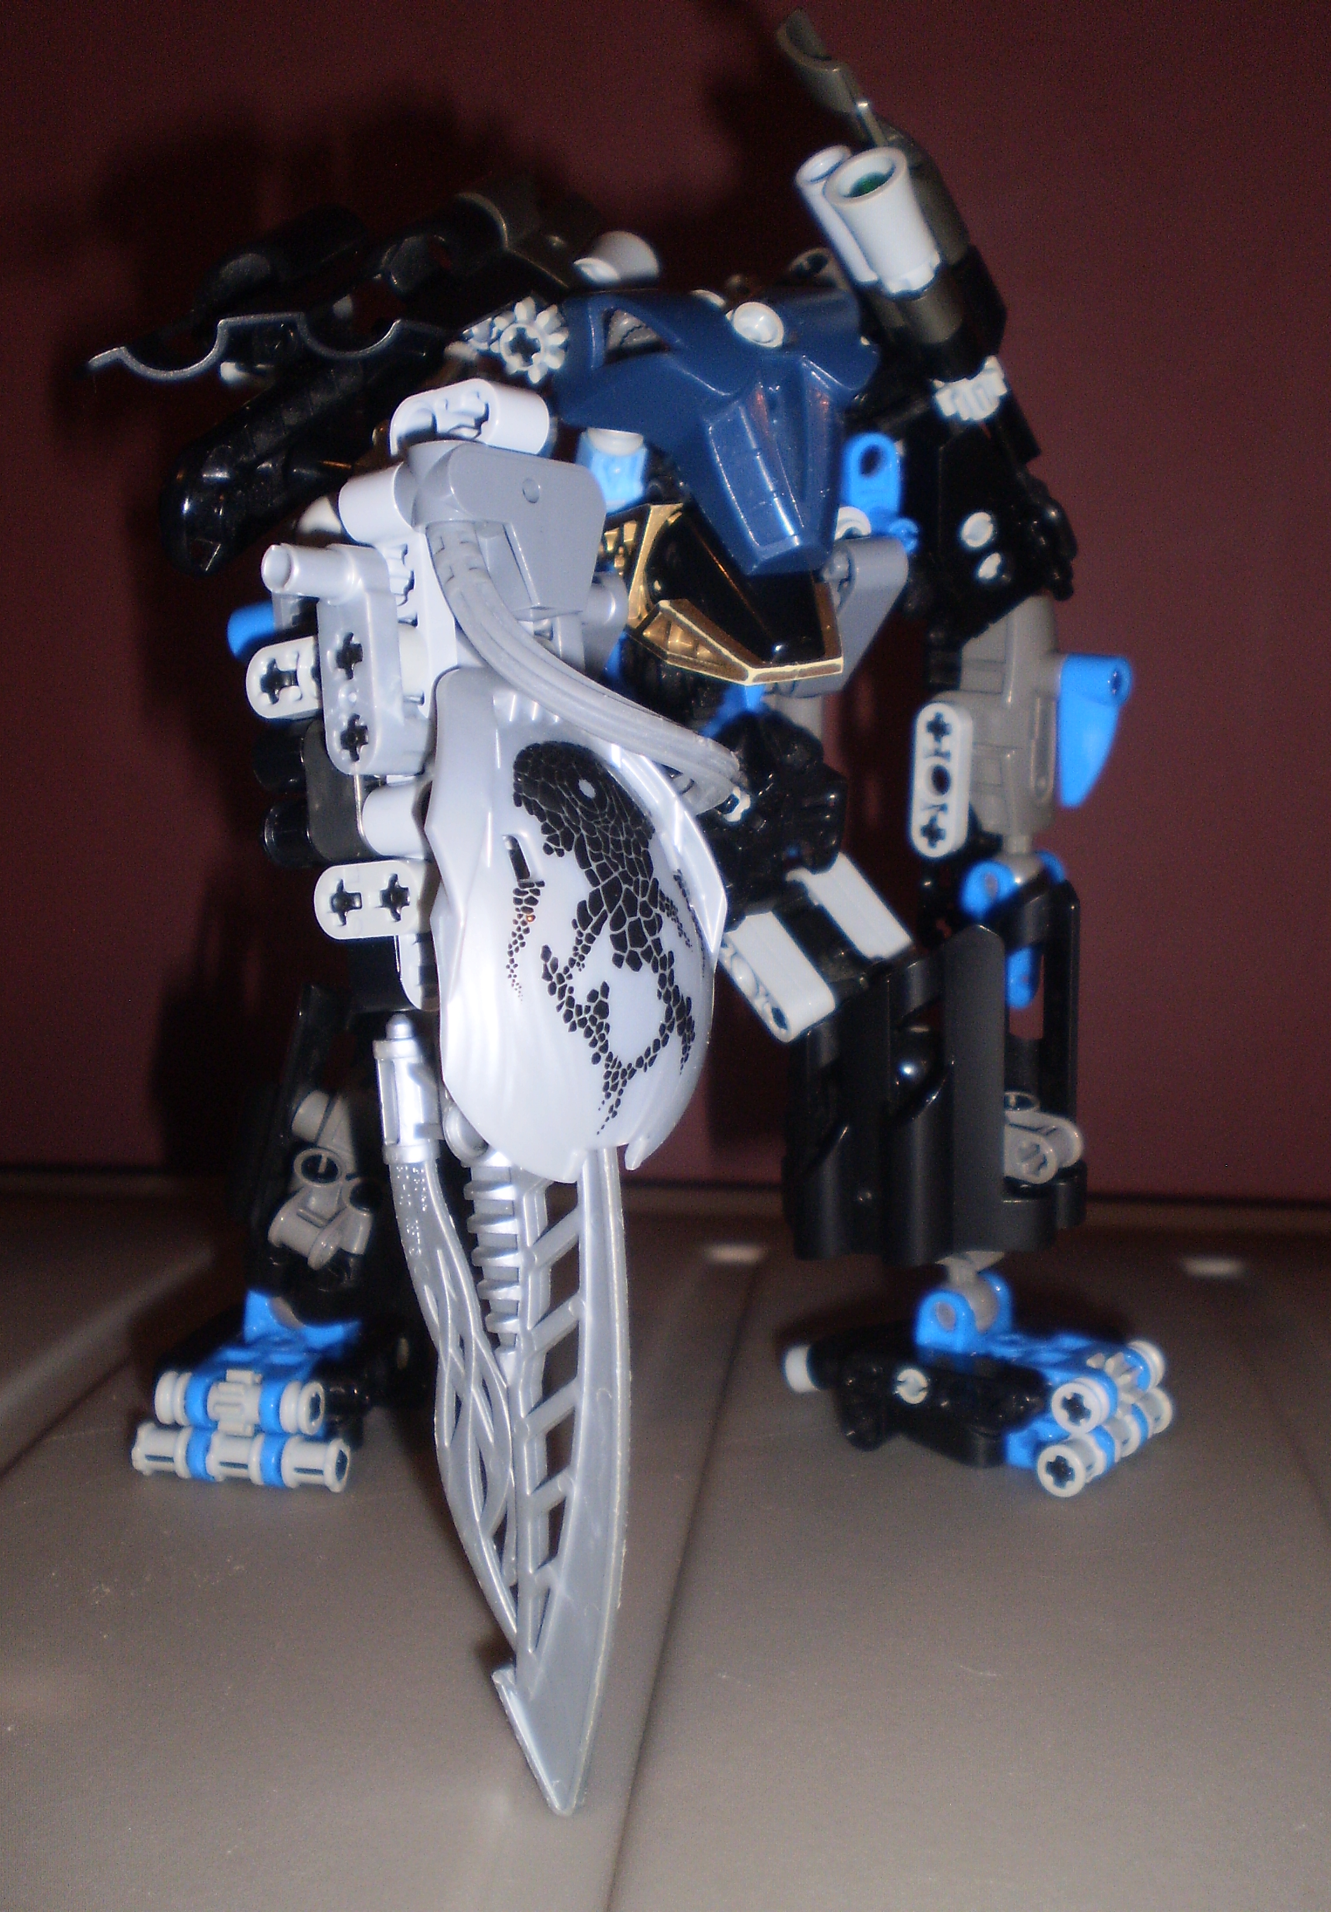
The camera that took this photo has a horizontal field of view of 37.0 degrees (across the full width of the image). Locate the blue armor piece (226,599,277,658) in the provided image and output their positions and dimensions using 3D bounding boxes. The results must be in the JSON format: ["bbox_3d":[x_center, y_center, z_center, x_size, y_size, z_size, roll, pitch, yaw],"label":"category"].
[{"bbox_3d":[-0.066,-0.046,0.318,0.009,0.024,0.008,-3,6,-25],"label":"blue armor piece"}]

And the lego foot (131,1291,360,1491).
[{"bbox_3d":[-0.058,0.063,0.298,0.032,0.025,0.032,1,5,16],"label":"lego foot"}]

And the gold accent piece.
[{"bbox_3d":[0.007,-0.048,0.264,0.027,0.021,0.023,-3,18,-30],"label":"gold accent piece"}]

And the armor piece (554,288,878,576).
[{"bbox_3d":[0.006,-0.070,0.264,0.038,0.034,0.027,-3,18,-30],"label":"armor piece"}]

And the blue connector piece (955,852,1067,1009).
[{"bbox_3d":[0.054,-0.004,0.310,0.009,0.024,0.015,9,13,41],"label":"blue connector piece"}]

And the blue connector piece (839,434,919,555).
[{"bbox_3d":[0.031,-0.067,0.289,0.011,0.018,0.009,-3,6,-25],"label":"blue connector piece"}]

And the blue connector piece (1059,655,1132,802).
[{"bbox_3d":[0.066,-0.035,0.306,0.009,0.024,0.008,2,6,20],"label":"blue connector piece"}]

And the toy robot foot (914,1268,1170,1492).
[{"bbox_3d":[0.056,0.063,0.302,0.032,0.025,0.032,4,7,37],"label":"toy robot foot"}]

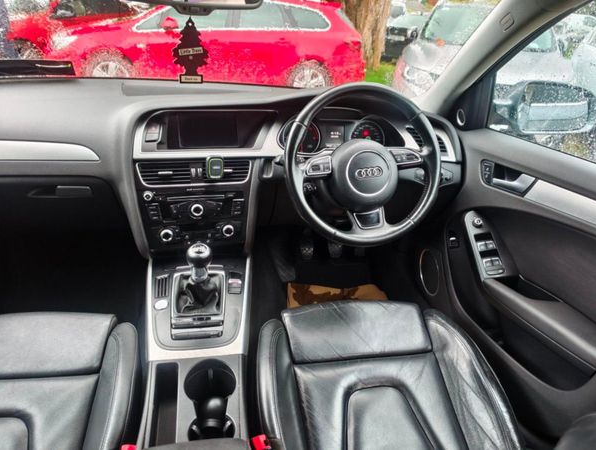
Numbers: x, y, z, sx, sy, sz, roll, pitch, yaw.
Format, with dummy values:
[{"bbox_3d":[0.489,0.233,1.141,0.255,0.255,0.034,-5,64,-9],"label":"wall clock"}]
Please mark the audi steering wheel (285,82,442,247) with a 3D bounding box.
[{"bbox_3d":[0.153,-0.138,0.935,0.375,0.372,0.100,-5,1,-10],"label":"audi steering wheel"}]

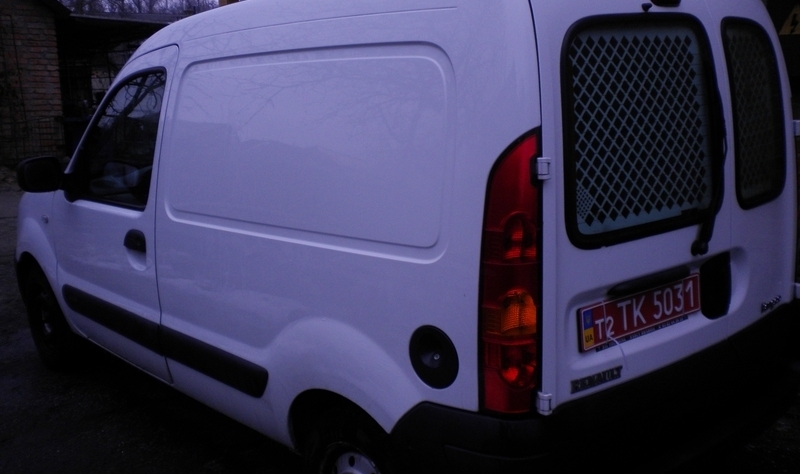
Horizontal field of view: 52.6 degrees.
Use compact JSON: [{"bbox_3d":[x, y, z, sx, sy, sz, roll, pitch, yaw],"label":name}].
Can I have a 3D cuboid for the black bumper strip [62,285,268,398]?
[{"bbox_3d":[-0.980,0.355,3.122,0.038,0.115,1.745,-12,15,-41],"label":"black bumper strip"}]

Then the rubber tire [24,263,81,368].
[{"bbox_3d":[-1.824,0.438,4.293,0.175,0.576,0.576,-12,15,-41],"label":"rubber tire"}]

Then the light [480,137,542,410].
[{"bbox_3d":[0.235,0.089,1.802,0.130,0.640,0.125,-12,15,-41],"label":"light"}]

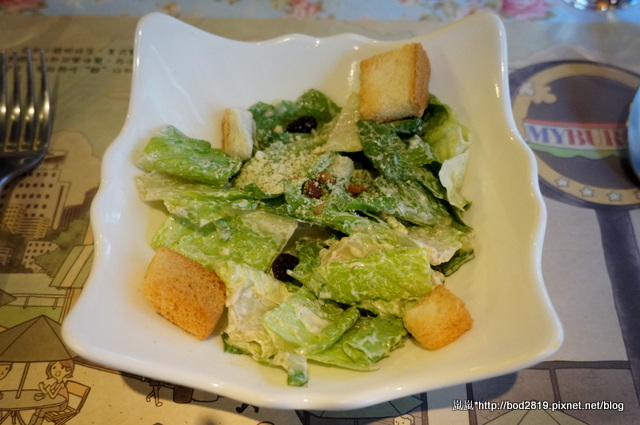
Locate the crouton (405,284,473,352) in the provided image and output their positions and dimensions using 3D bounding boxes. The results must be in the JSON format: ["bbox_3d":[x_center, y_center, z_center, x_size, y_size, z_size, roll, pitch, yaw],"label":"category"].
[{"bbox_3d":[0.048,0.043,0.261,0.018,0.017,0.018,39,74,21],"label":"crouton"}]

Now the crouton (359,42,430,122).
[{"bbox_3d":[0.038,-0.065,0.324,0.028,0.025,0.034,0,94,29],"label":"crouton"}]

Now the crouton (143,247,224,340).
[{"bbox_3d":[-0.056,0.034,0.267,0.028,0.020,0.021,29,65,3],"label":"crouton"}]

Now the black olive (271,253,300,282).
[{"bbox_3d":[-0.015,0.024,0.284,0.011,0.009,0.011,-14,60,-8],"label":"black olive"}]

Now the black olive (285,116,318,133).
[{"bbox_3d":[-0.009,-0.044,0.319,0.013,0.008,0.009,-8,59,-5],"label":"black olive"}]

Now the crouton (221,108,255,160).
[{"bbox_3d":[-0.041,-0.038,0.318,0.013,0.017,0.024,2,85,-30],"label":"crouton"}]

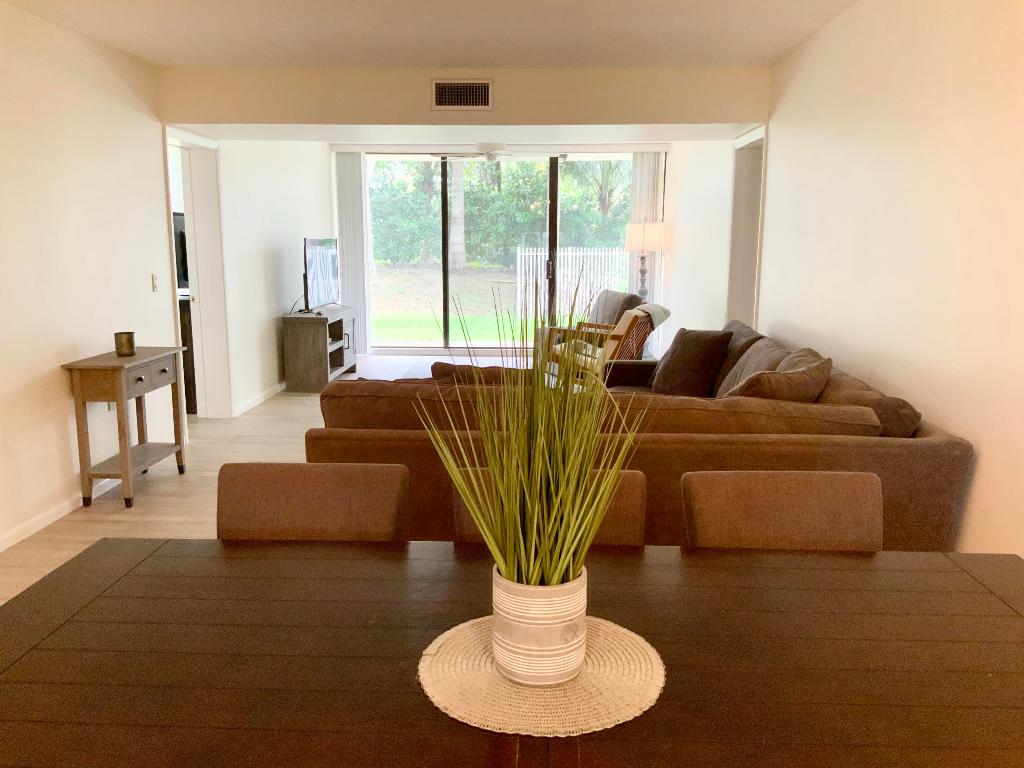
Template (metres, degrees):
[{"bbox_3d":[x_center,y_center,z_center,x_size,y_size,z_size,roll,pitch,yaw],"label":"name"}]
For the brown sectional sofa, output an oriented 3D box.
[{"bbox_3d":[0.437,0.244,4.181,2.155,0.920,2.820,0,10,2],"label":"brown sectional sofa"}]

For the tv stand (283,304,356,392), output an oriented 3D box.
[{"bbox_3d":[-1.851,-0.373,8.423,0.399,0.676,1.373,0,10,2],"label":"tv stand"}]

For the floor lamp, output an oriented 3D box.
[{"bbox_3d":[1.399,-0.953,9.131,0.440,1.590,0.440,0,10,2],"label":"floor lamp"}]

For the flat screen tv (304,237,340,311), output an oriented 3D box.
[{"bbox_3d":[-1.893,-1.110,8.605,0.110,0.702,1.203,0,10,2],"label":"flat screen tv"}]

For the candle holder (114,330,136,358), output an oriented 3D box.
[{"bbox_3d":[-2.124,-0.218,4.719,0.107,0.122,0.107,0,10,2],"label":"candle holder"}]

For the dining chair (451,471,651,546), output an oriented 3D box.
[{"bbox_3d":[0.084,0.667,1.900,0.458,0.865,0.600,0,10,2],"label":"dining chair"}]

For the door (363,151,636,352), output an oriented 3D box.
[{"bbox_3d":[-0.141,-1.514,10.044,3.339,2.306,0.120,0,10,2],"label":"door"}]

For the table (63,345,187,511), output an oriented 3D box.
[{"bbox_3d":[-2.100,0.219,4.773,0.334,0.757,0.757,0,10,2],"label":"table"}]

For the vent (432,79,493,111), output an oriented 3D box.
[{"bbox_3d":[-0.309,-1.820,5.381,0.385,0.201,0.030,0,10,2],"label":"vent"}]

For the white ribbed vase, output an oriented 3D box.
[{"bbox_3d":[0.044,0.357,1.318,0.144,0.155,0.144,0,10,2],"label":"white ribbed vase"}]

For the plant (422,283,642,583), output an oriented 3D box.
[{"bbox_3d":[0.025,0.083,1.275,0.334,0.480,0.315,0,10,2],"label":"plant"}]

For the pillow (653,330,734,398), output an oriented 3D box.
[{"bbox_3d":[1.033,-0.120,5.002,0.450,0.440,0.180,17,-2,29],"label":"pillow"}]

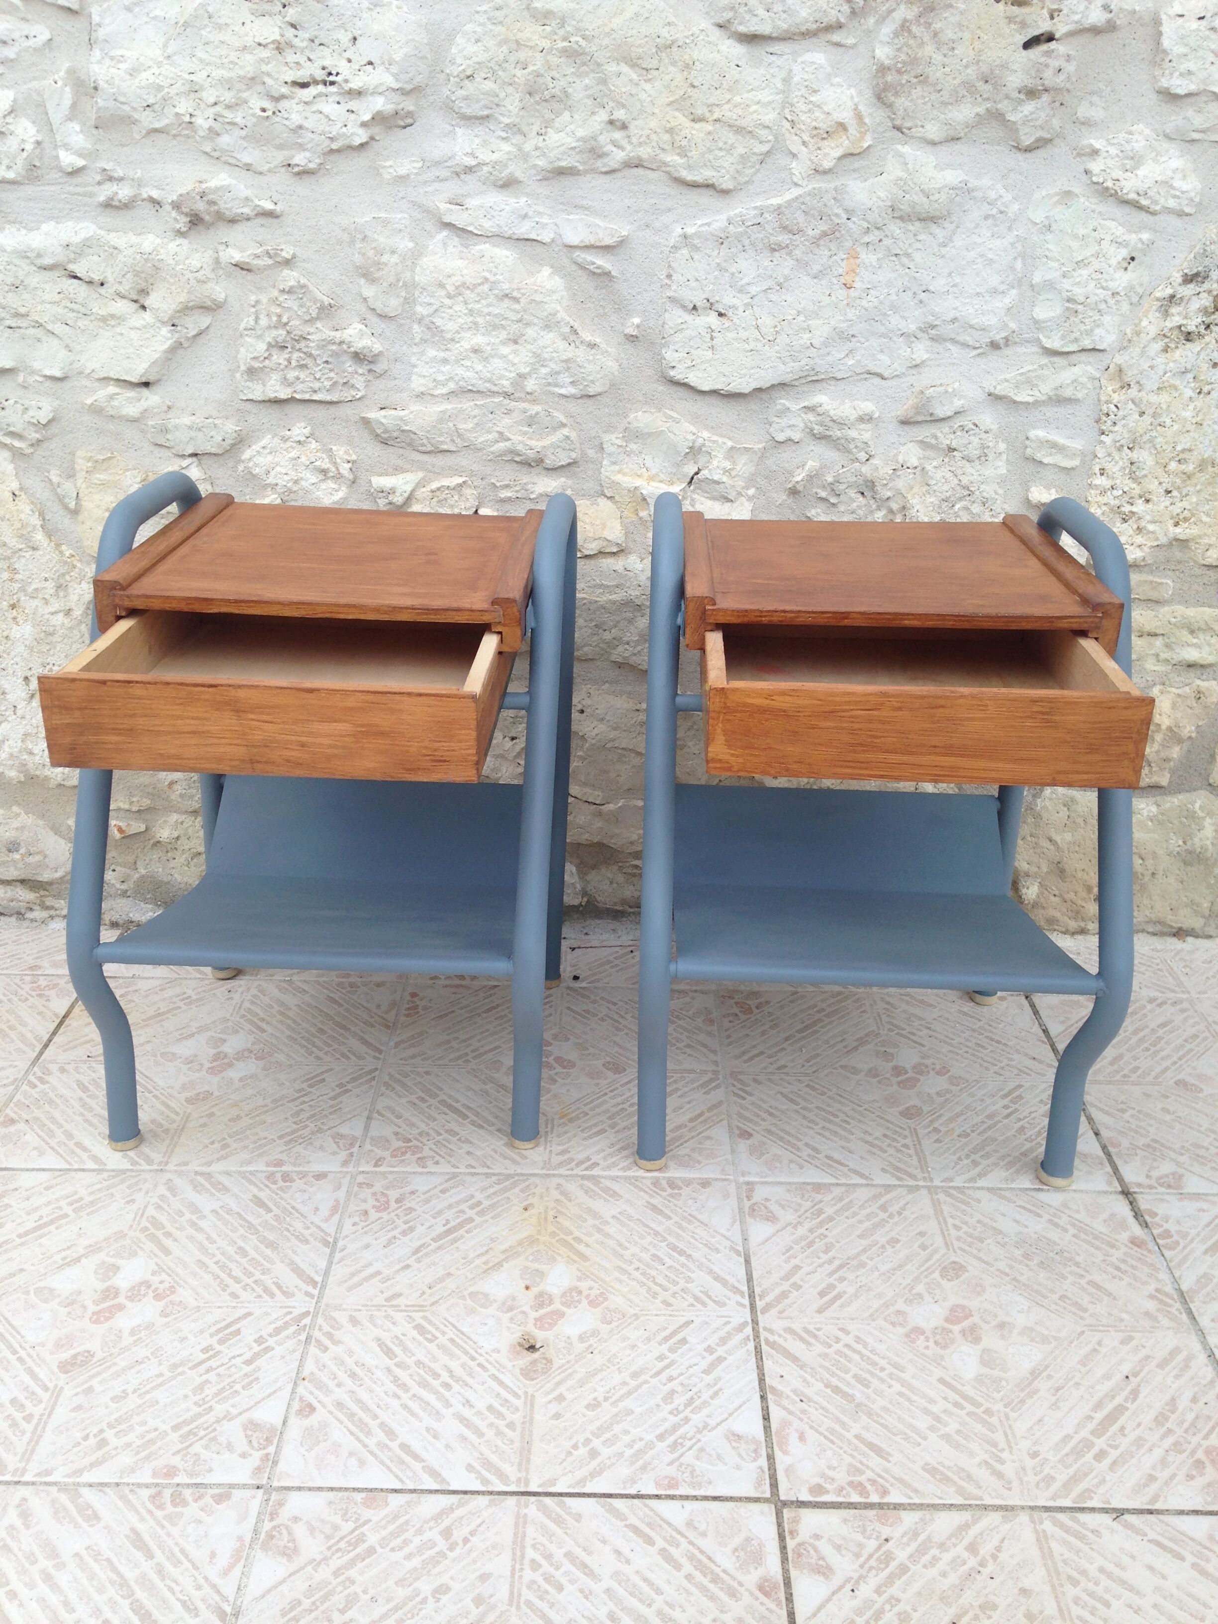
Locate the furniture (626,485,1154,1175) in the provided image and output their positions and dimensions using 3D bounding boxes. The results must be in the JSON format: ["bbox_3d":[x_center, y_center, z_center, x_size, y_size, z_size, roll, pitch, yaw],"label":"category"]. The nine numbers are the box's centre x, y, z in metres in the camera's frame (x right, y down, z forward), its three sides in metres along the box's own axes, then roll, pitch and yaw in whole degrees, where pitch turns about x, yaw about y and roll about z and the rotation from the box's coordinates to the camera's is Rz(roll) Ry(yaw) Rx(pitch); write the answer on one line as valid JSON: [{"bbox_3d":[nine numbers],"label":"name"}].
[{"bbox_3d":[0.229,0.018,1.409,0.392,0.559,0.449,2,23,1],"label":"furniture"}]

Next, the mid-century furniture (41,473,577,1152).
[{"bbox_3d":[-0.248,0.003,1.425,0.392,0.557,0.483,2,23,1],"label":"mid-century furniture"}]

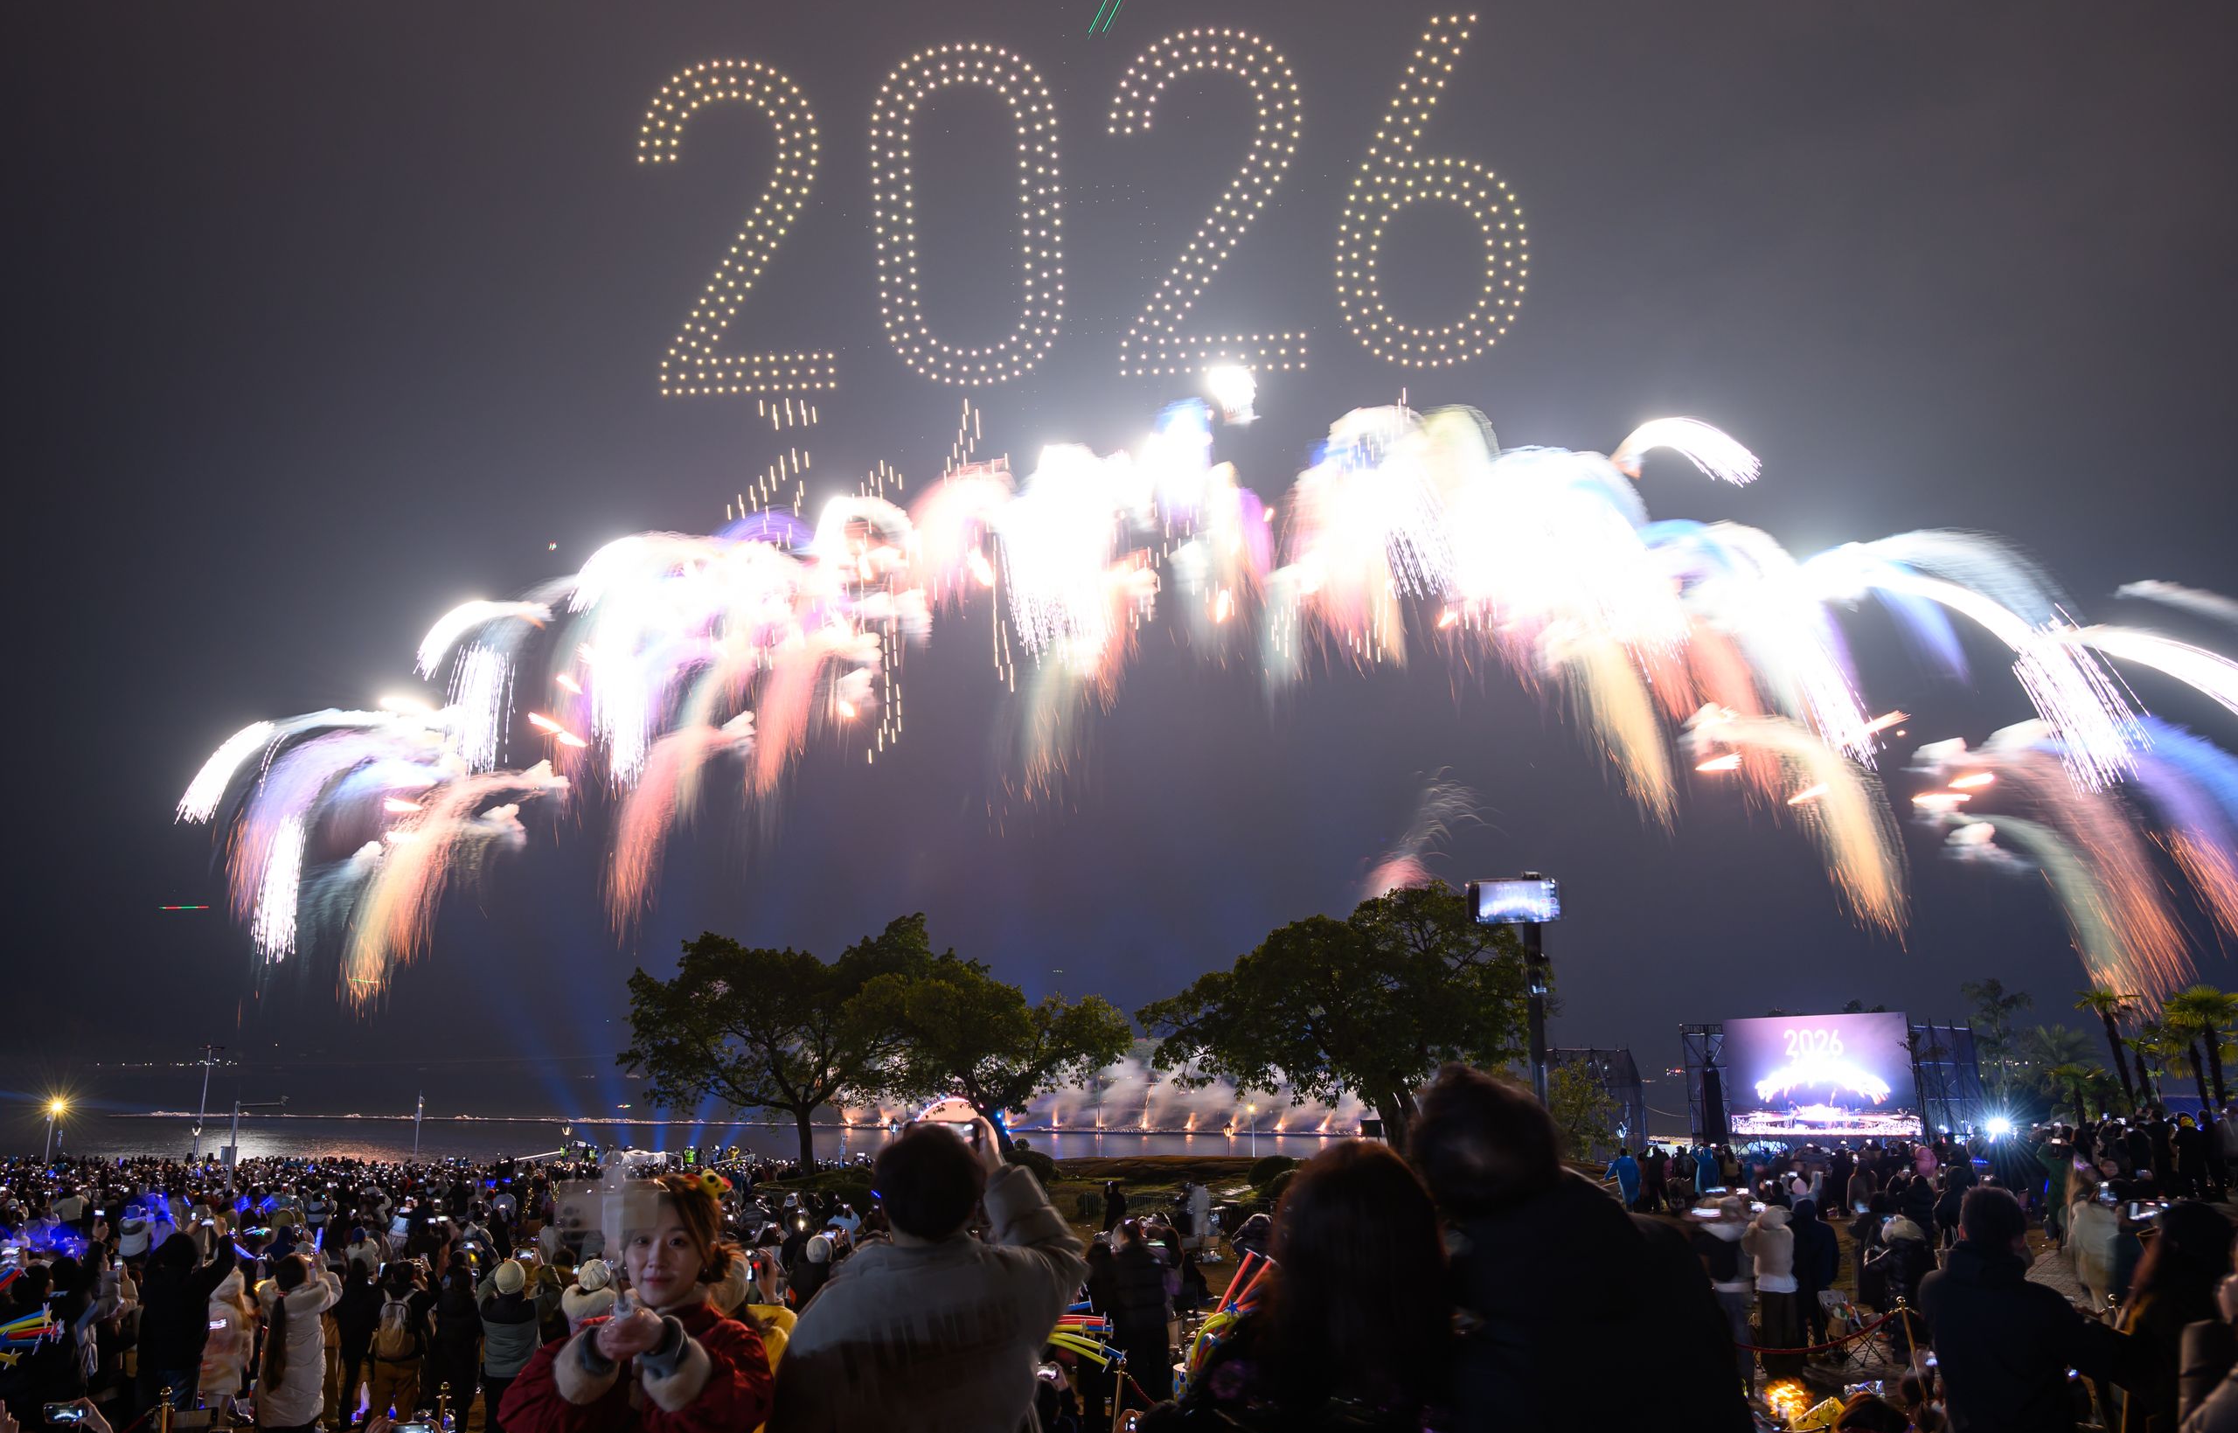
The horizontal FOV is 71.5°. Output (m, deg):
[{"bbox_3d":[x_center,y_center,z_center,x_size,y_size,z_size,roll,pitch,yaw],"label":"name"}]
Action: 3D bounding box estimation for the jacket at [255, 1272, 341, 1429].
[{"bbox_3d":[-6.603,5.080,12.500,0.600,1.120,0.520,-1,-14,4],"label":"jacket"}]

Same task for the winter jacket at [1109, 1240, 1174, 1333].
[{"bbox_3d":[0.208,5.204,14.200,0.570,0.780,0.400,1,-14,-3],"label":"winter jacket"}]

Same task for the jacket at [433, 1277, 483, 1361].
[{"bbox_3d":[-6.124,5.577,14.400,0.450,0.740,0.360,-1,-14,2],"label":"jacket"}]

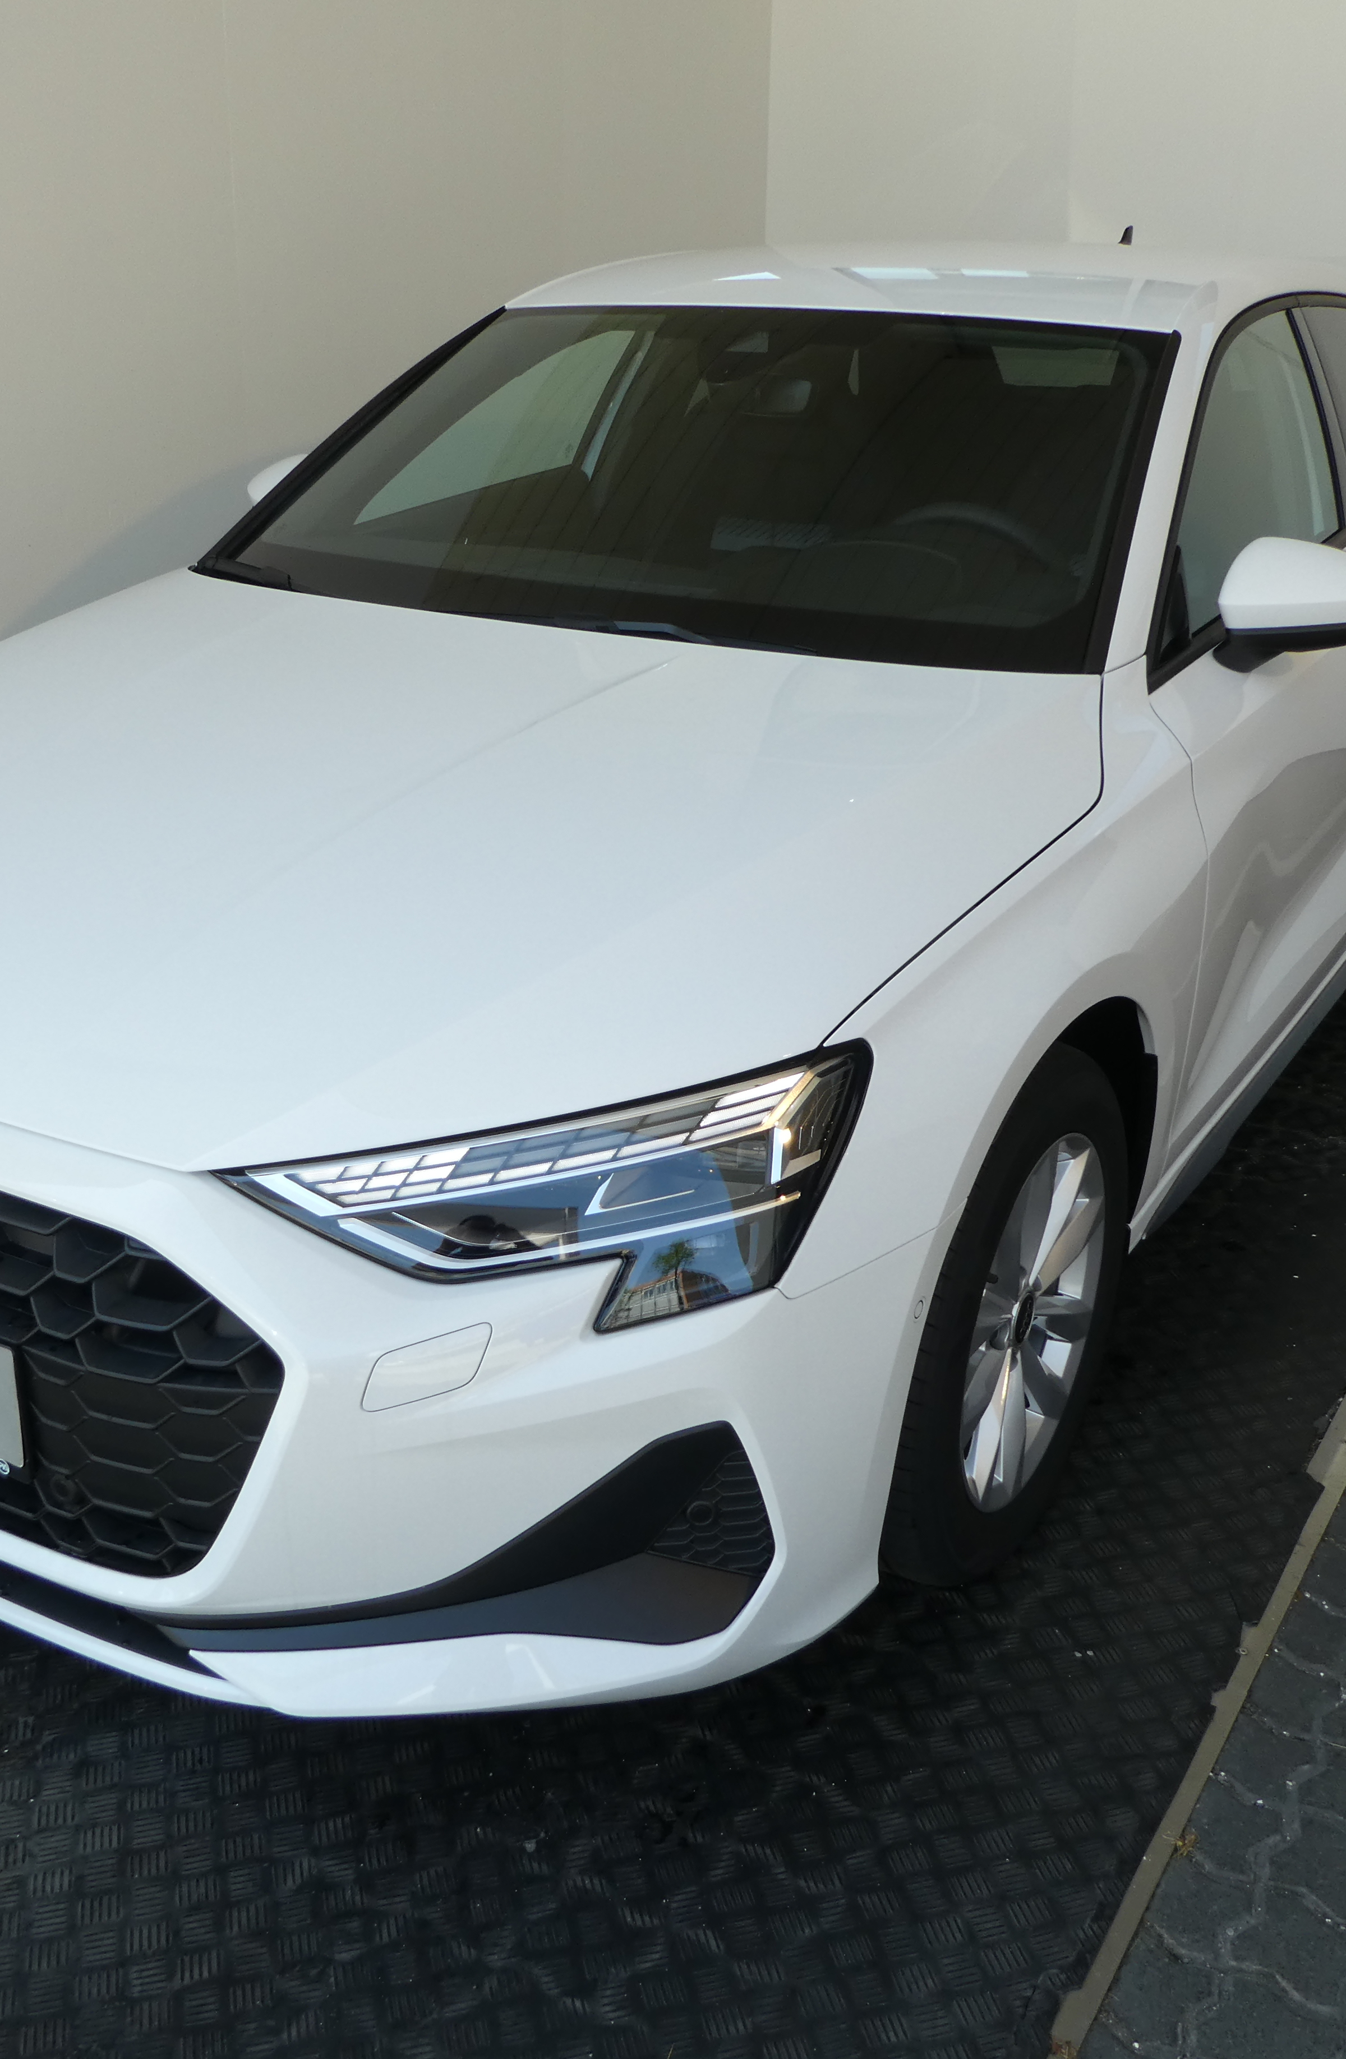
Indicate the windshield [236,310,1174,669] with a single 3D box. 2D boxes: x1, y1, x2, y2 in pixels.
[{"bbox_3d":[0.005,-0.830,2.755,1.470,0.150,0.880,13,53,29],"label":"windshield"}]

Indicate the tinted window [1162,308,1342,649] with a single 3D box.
[{"bbox_3d":[0.792,-0.797,2.648,0.100,0.420,0.950,-13,11,37],"label":"tinted window"}]

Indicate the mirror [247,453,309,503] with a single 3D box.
[{"bbox_3d":[-0.706,-0.914,3.314,0.235,0.155,0.170,13,26,29],"label":"mirror"}]

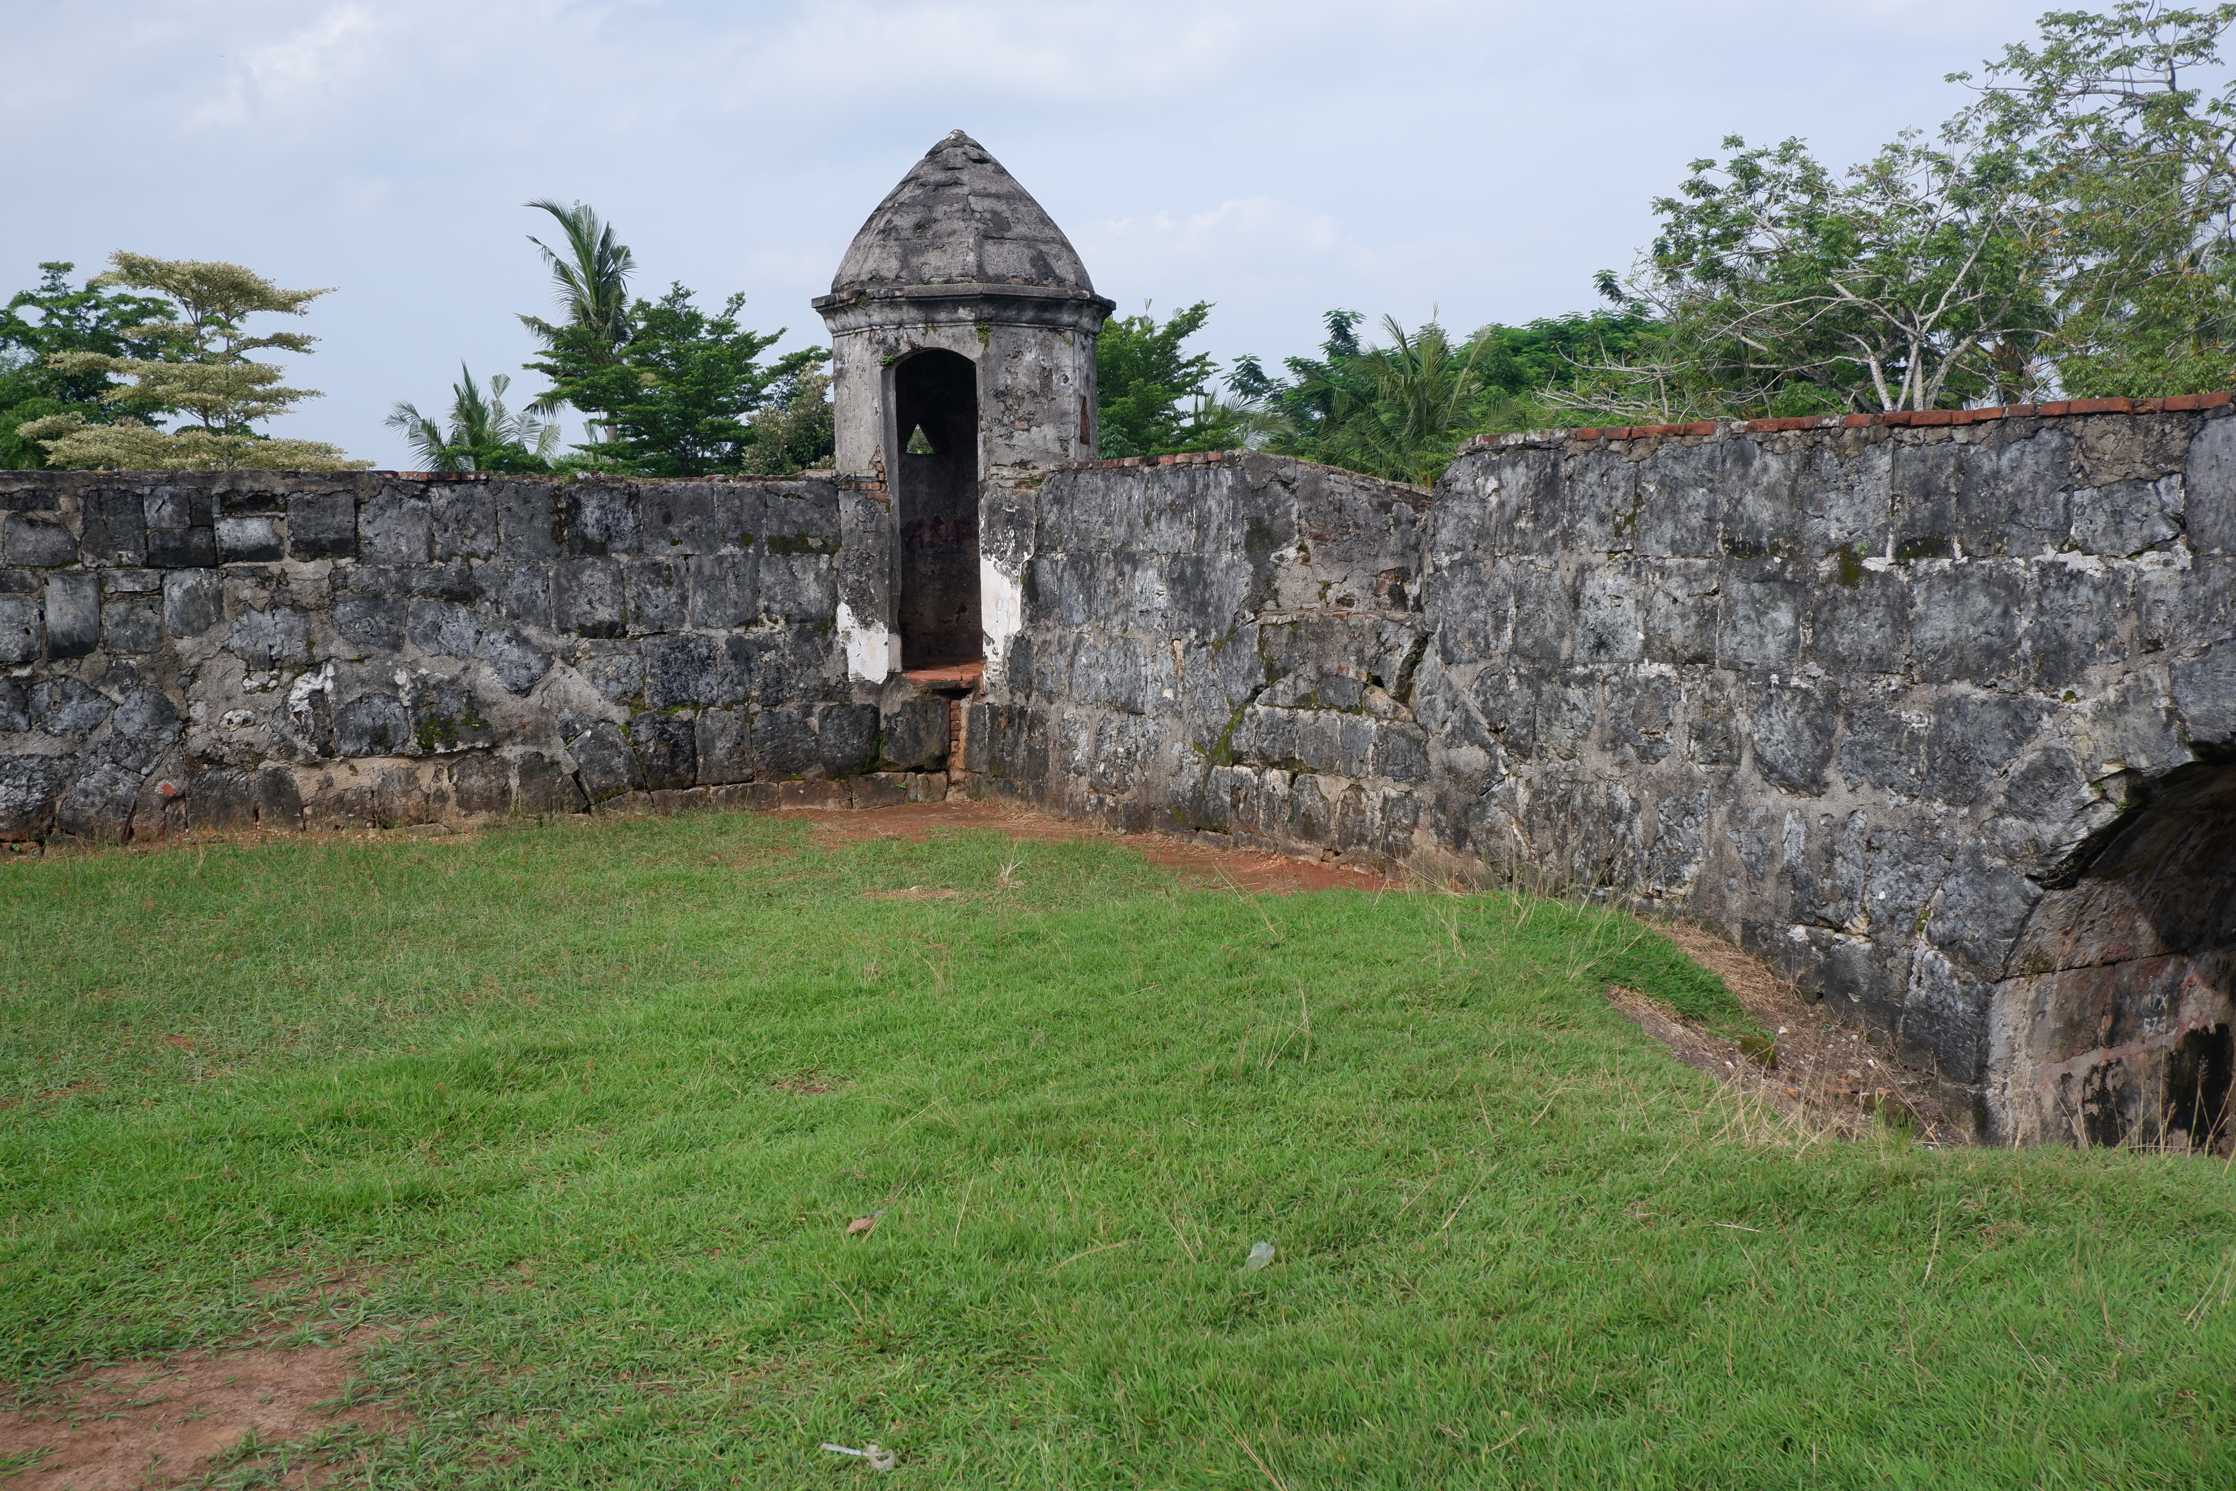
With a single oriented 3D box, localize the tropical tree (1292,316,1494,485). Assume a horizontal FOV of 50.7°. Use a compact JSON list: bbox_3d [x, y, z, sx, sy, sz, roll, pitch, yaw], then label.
[{"bbox_3d":[4.405,-3.064,37.880,3.500,7.527,3.500,0,5,7],"label":"tropical tree"}]

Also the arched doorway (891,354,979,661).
[{"bbox_3d":[-1.071,-1.417,14.120,0.530,1.877,0.320,1,5,16],"label":"arched doorway"}]

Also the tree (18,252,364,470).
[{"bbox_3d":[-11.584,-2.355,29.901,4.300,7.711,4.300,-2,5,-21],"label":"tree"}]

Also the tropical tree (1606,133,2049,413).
[{"bbox_3d":[7.109,-2.135,23.909,4.500,8.043,4.400,1,5,16],"label":"tropical tree"}]

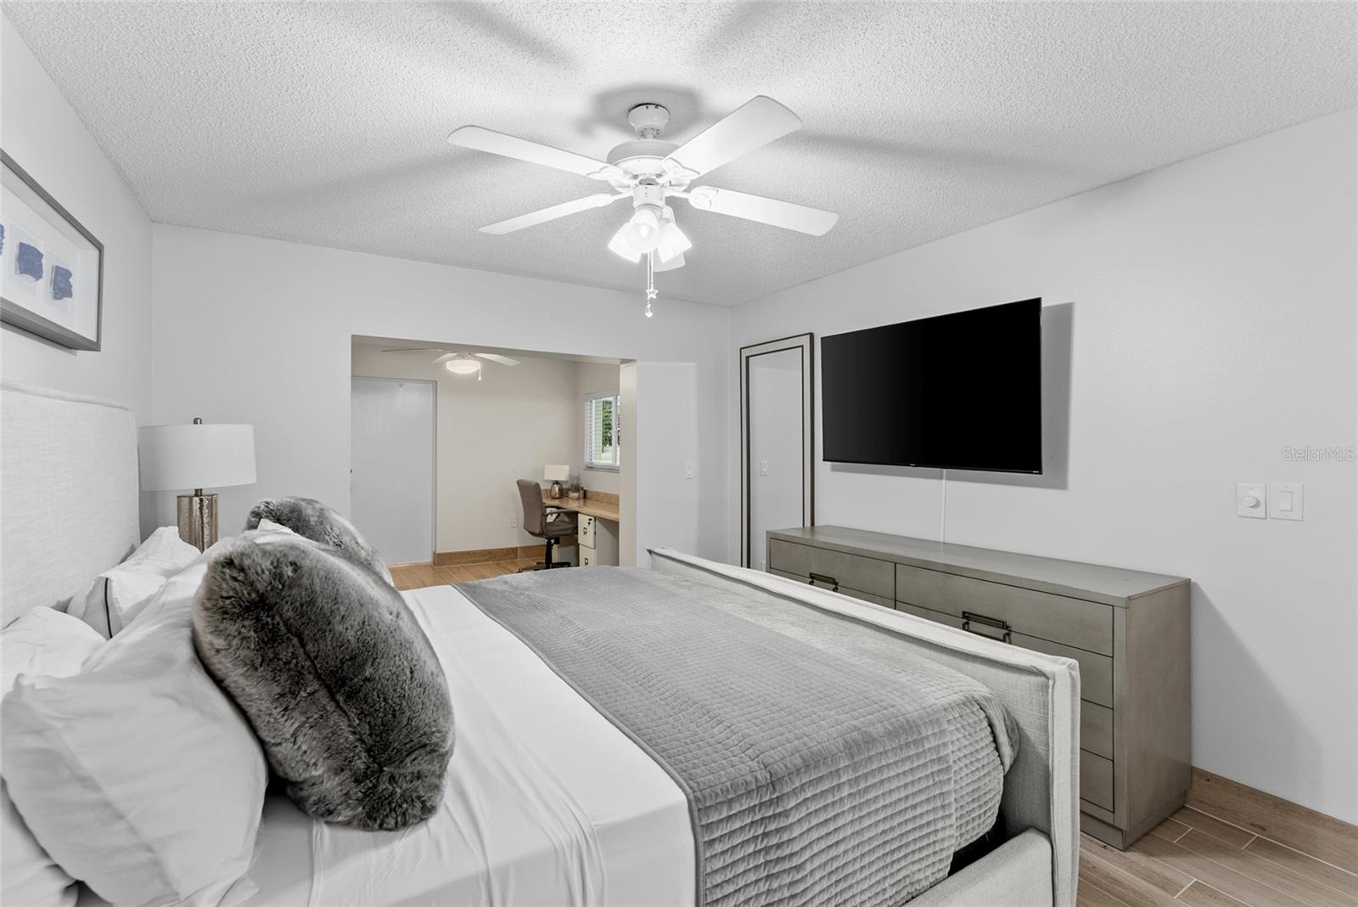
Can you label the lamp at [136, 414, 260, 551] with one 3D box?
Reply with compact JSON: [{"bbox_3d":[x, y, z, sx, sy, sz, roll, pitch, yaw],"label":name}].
[{"bbox_3d":[-2.011,0.198,2.380,0.370,0.690,0.370,-1,1,-33],"label":"lamp"}]

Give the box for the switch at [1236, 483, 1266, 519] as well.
[{"bbox_3d":[2.014,0.166,1.997,0.022,0.122,0.075,-1,1,-33],"label":"switch"}]

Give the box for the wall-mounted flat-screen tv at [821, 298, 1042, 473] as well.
[{"bbox_3d":[1.266,-0.317,3.023,0.060,0.770,1.290,-1,2,-33],"label":"wall-mounted flat-screen tv"}]

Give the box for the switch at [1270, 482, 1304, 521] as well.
[{"bbox_3d":[2.066,0.163,1.927,0.012,0.124,0.078,-1,1,-33],"label":"switch"}]

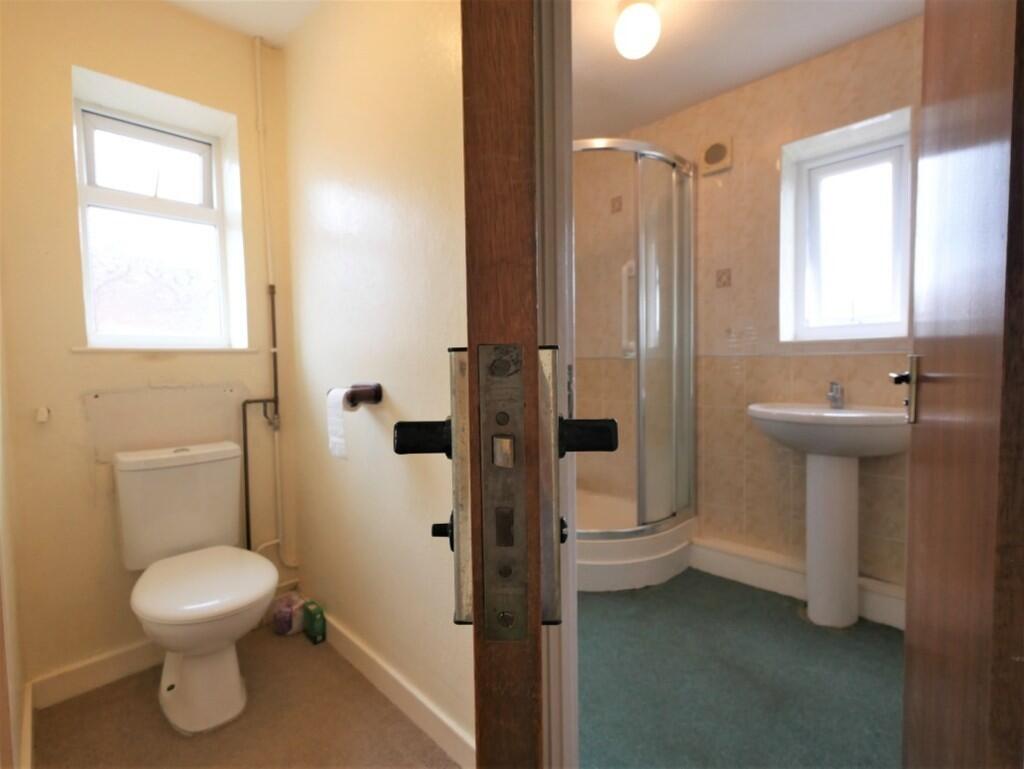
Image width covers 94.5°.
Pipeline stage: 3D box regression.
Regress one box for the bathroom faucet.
[{"bbox_3d":[1.259,0.041,1.839,0.120,0.110,0.050,-4,5,-44],"label":"bathroom faucet"}]

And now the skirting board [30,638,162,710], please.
[{"bbox_3d":[-1.180,0.929,1.715,0.780,0.096,0.016,-4,5,-44],"label":"skirting board"}]

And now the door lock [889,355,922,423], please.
[{"bbox_3d":[0.914,0.011,1.108,0.055,0.163,0.115,1,4,34],"label":"door lock"}]

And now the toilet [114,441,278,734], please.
[{"bbox_3d":[-0.952,0.607,1.452,0.355,0.762,0.680,-4,5,-44],"label":"toilet"}]

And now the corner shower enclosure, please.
[{"bbox_3d":[0.391,-0.087,2.416,0.813,1.987,0.845,-4,5,-44],"label":"corner shower enclosure"}]

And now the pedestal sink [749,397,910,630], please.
[{"bbox_3d":[1.250,0.510,1.851,0.433,0.834,0.550,-4,5,-44],"label":"pedestal sink"}]

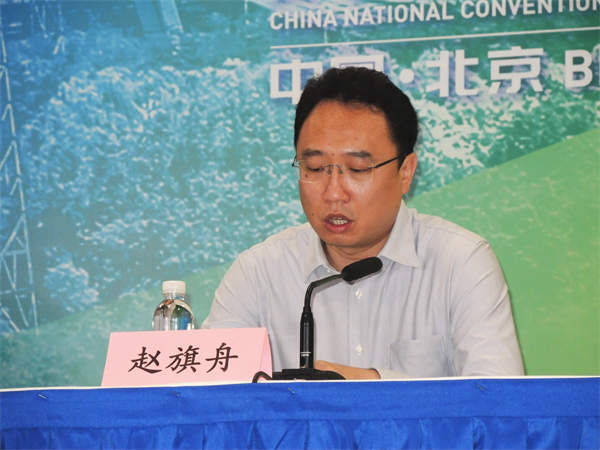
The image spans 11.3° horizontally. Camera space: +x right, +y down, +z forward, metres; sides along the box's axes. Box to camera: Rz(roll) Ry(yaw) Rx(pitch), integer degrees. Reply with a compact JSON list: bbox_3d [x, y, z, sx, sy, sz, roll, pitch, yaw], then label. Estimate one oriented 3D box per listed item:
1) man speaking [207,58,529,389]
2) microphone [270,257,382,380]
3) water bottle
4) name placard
[{"bbox_3d":[0.062,0.365,4.413,0.520,1.253,0.750,-2,-7,15],"label":"man speaking"},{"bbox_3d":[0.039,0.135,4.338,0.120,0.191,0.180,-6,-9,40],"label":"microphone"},{"bbox_3d":[-0.187,0.165,4.474,0.061,0.165,0.061,0,-7,0],"label":"water bottle"},{"bbox_3d":[-0.163,0.189,4.320,0.237,0.079,0.065,-2,-7,18],"label":"name placard"}]

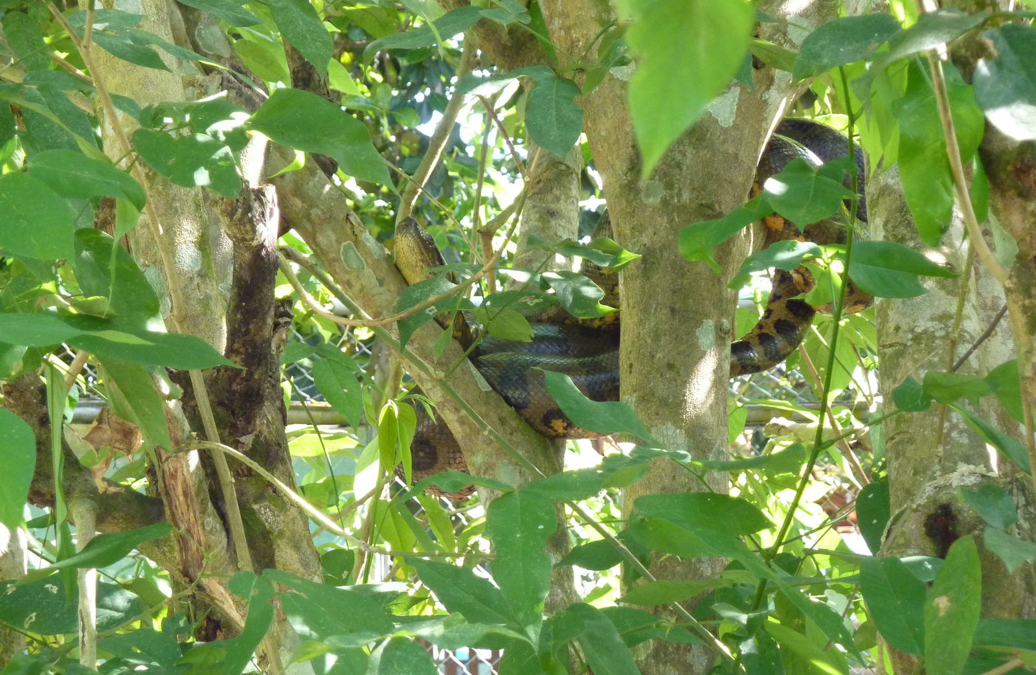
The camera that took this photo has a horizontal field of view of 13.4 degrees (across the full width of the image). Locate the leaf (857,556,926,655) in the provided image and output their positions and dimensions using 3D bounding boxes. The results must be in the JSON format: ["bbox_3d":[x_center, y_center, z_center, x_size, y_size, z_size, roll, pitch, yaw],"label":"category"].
[{"bbox_3d":[0.459,0.329,5.350,0.082,0.145,0.035,-30,-21,-12],"label":"leaf"}]

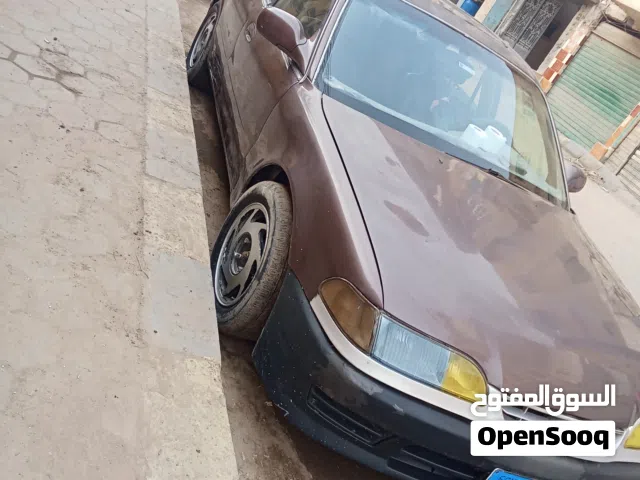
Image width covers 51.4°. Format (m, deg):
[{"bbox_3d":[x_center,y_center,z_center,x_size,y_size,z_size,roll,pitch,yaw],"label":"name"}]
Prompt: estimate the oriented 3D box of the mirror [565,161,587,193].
[{"bbox_3d":[1.248,-0.313,3.360,0.230,0.155,0.140,21,26,-26],"label":"mirror"}]

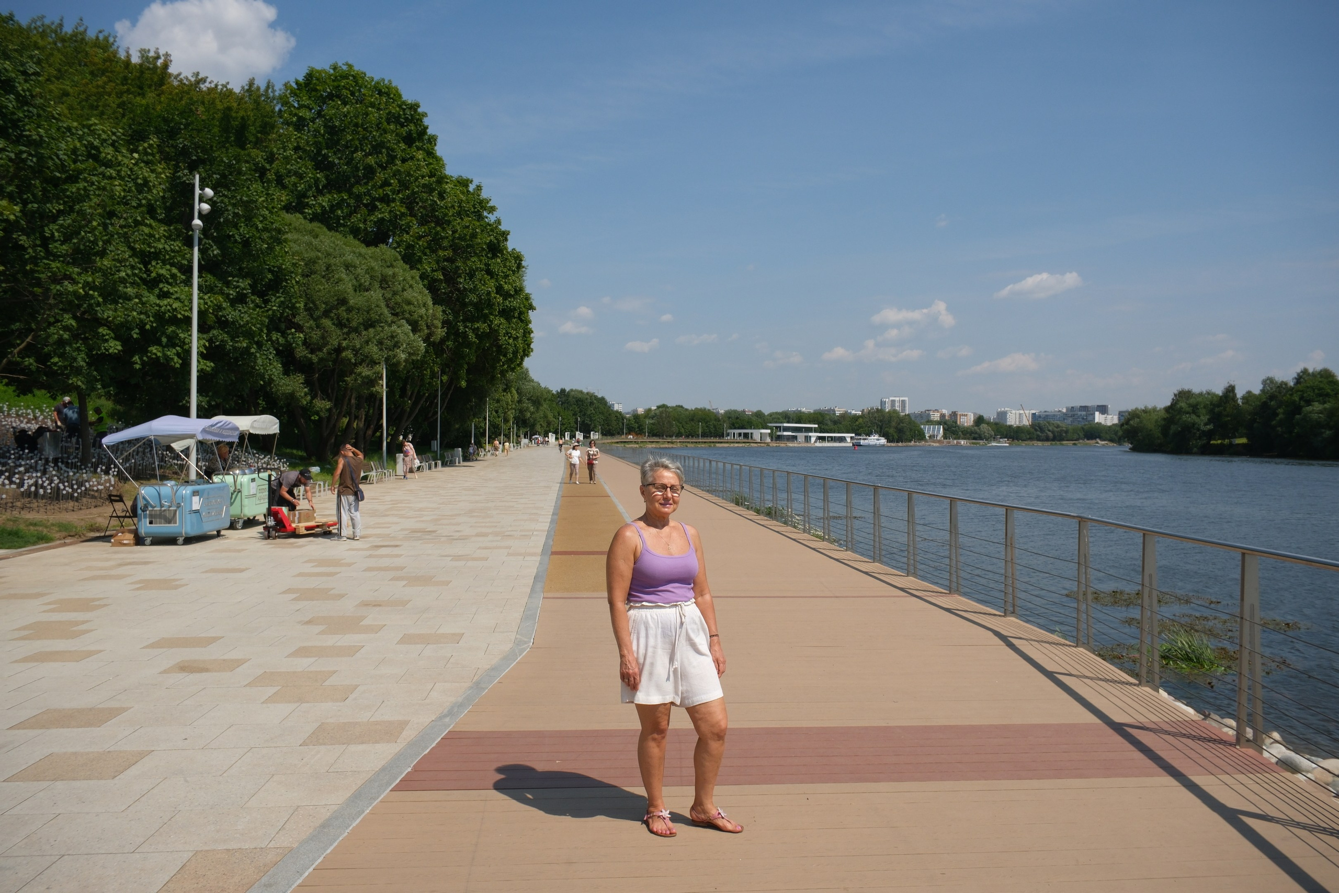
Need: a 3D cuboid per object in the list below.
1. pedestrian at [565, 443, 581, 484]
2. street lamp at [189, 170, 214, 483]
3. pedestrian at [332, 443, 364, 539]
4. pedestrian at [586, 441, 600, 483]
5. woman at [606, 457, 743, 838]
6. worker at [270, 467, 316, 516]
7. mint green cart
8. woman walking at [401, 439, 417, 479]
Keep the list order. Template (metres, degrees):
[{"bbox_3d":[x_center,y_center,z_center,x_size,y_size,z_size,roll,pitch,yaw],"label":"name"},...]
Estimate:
[{"bbox_3d":[-3.809,0.661,40.397,0.660,1.630,0.450,1,0,-3],"label":"pedestrian"},{"bbox_3d":[-12.503,-2.879,26.682,0.550,8.650,0.550,1,0,37],"label":"street lamp"},{"bbox_3d":[-5.396,0.737,16.897,0.560,1.640,0.500,0,0,-45],"label":"pedestrian"},{"bbox_3d":[-3.065,0.624,40.296,0.560,1.720,0.420,1,0,-3],"label":"pedestrian"},{"bbox_3d":[0.021,0.862,4.427,0.560,1.600,0.360,1,0,-12],"label":"woman"},{"bbox_3d":[-6.910,0.961,18.398,0.850,1.150,0.620,1,0,44],"label":"worker"},{"bbox_3d":[-8.213,1.019,19.298,0.800,1.000,1.600,1,0,0],"label":"mint green cart"},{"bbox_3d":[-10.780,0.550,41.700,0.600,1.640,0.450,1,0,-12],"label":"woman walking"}]

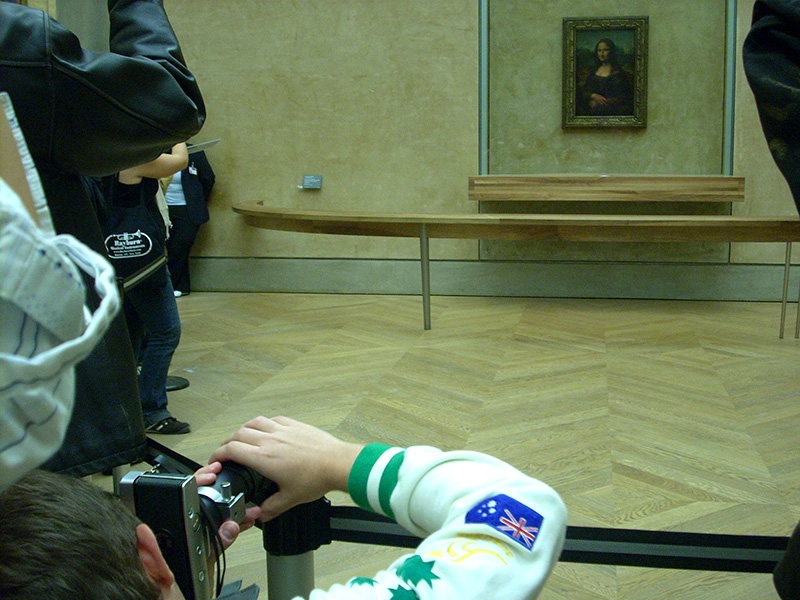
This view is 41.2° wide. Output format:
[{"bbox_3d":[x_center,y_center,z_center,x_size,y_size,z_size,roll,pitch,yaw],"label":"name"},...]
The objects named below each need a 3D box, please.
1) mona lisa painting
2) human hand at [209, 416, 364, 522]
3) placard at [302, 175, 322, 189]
[{"bbox_3d":[1.884,-2.080,9.759,0.767,1.009,0.090,1,7,12],"label":"mona lisa painting"},{"bbox_3d":[-0.118,0.179,1.120,0.165,0.110,0.100,2,8,20],"label":"human hand"},{"bbox_3d":[-0.849,-1.147,10.330,0.187,0.127,0.020,1,7,12],"label":"placard"}]

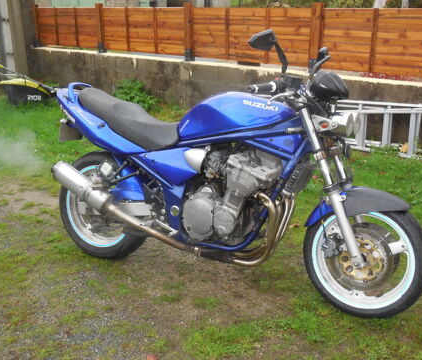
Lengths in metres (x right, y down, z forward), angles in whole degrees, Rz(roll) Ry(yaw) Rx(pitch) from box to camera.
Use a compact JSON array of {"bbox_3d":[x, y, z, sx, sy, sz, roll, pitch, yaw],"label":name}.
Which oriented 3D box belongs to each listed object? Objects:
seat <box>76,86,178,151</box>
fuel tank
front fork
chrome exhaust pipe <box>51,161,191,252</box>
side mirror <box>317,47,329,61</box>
[{"bbox_3d":[-0.428,-0.330,3.014,0.660,0.280,0.270,8,7,24],"label":"seat"},{"bbox_3d":[0.114,-0.299,2.767,0.610,0.250,0.300,8,7,24],"label":"fuel tank"},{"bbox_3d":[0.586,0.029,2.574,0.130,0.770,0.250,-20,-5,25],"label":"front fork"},{"bbox_3d":[-0.470,0.158,2.856,0.860,0.170,0.170,27,12,13],"label":"chrome exhaust pipe"},{"bbox_3d":[0.578,-0.650,2.860,0.045,0.080,0.130,5,6,-1],"label":"side mirror"}]

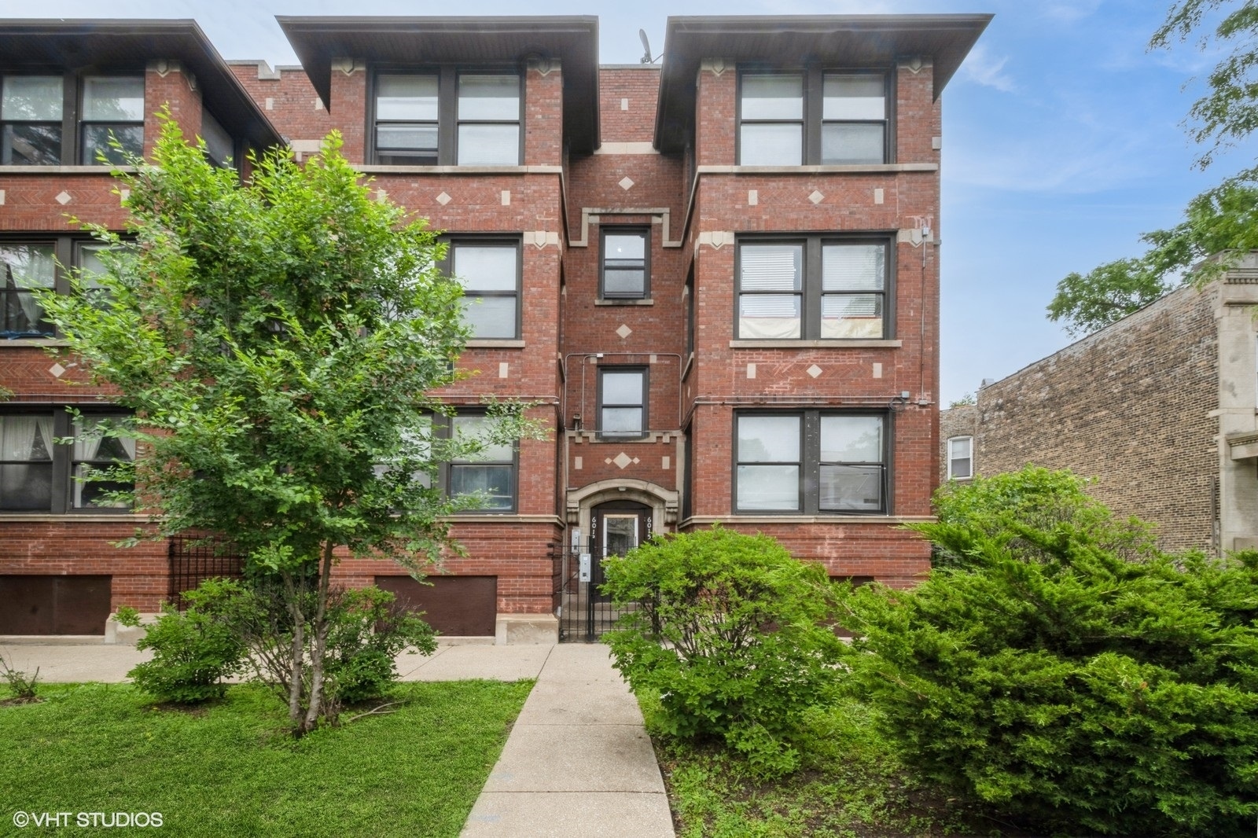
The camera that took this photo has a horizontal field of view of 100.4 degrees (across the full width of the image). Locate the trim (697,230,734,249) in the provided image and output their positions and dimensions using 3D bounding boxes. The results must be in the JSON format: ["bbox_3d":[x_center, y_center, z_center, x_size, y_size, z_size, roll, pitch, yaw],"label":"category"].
[{"bbox_3d":[1.540,-3.192,9.330,0.648,0.332,0.120,1,0,0],"label":"trim"}]

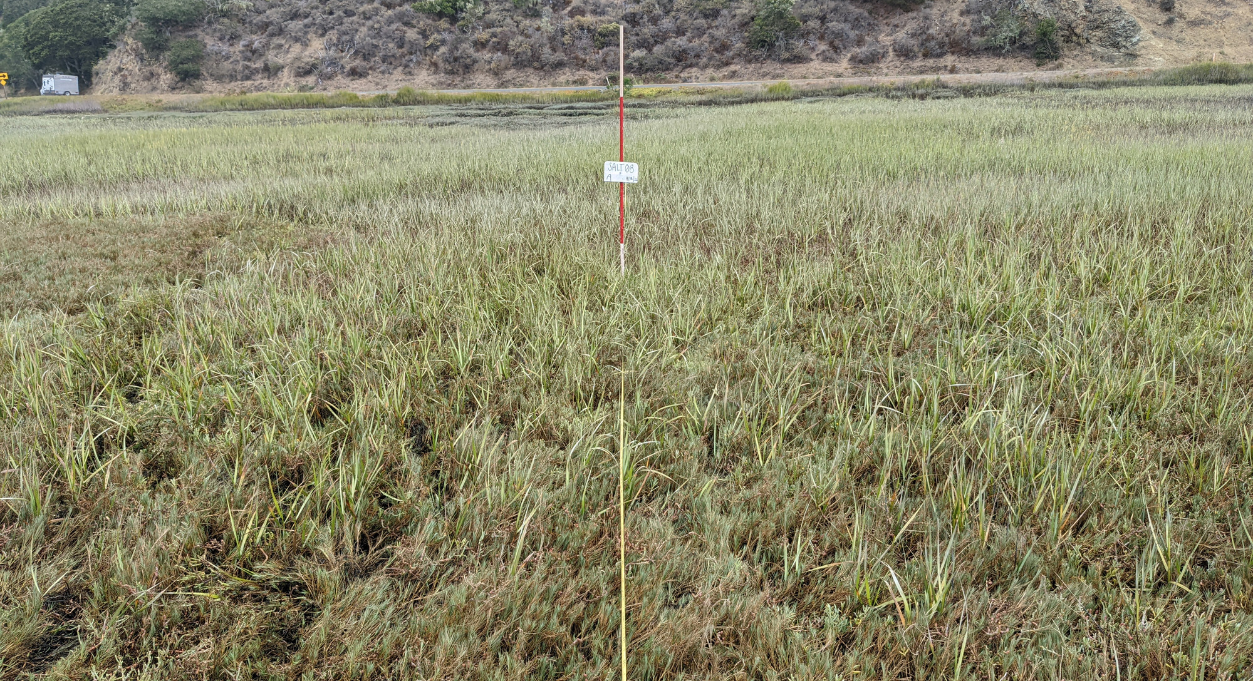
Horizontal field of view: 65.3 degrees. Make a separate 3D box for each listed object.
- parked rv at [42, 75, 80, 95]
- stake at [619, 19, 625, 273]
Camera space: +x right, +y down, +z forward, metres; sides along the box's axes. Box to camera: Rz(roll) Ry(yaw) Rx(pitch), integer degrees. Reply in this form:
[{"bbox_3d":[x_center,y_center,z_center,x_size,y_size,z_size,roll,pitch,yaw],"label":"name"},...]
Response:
[{"bbox_3d":[-64.900,-28.900,111.700,2.400,3.050,6.700,-14,20,-42],"label":"parked rv"},{"bbox_3d":[-0.025,-1.196,6.727,0.023,1.850,0.023,-1,15,0],"label":"stake"}]

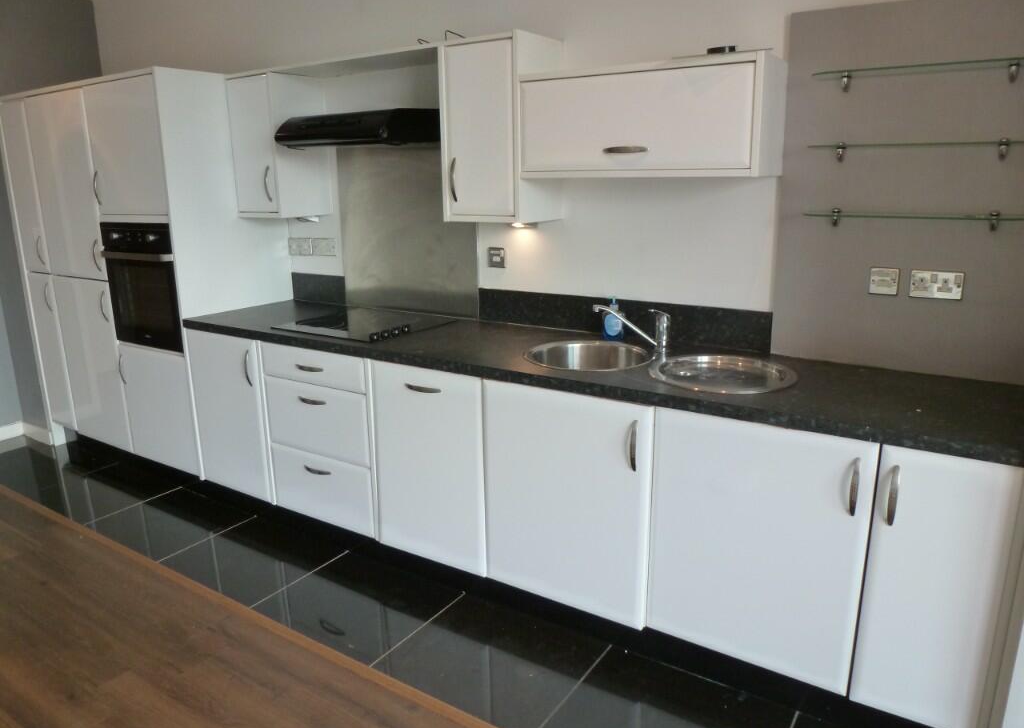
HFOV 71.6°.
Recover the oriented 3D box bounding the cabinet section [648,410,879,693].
[{"bbox_3d":[0.833,0.467,2.271,0.590,0.750,0.580,8,17,31],"label":"cabinet section"}]

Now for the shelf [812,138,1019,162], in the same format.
[{"bbox_3d":[1.147,-0.611,2.015,0.565,0.042,0.125,8,16,32],"label":"shelf"}]

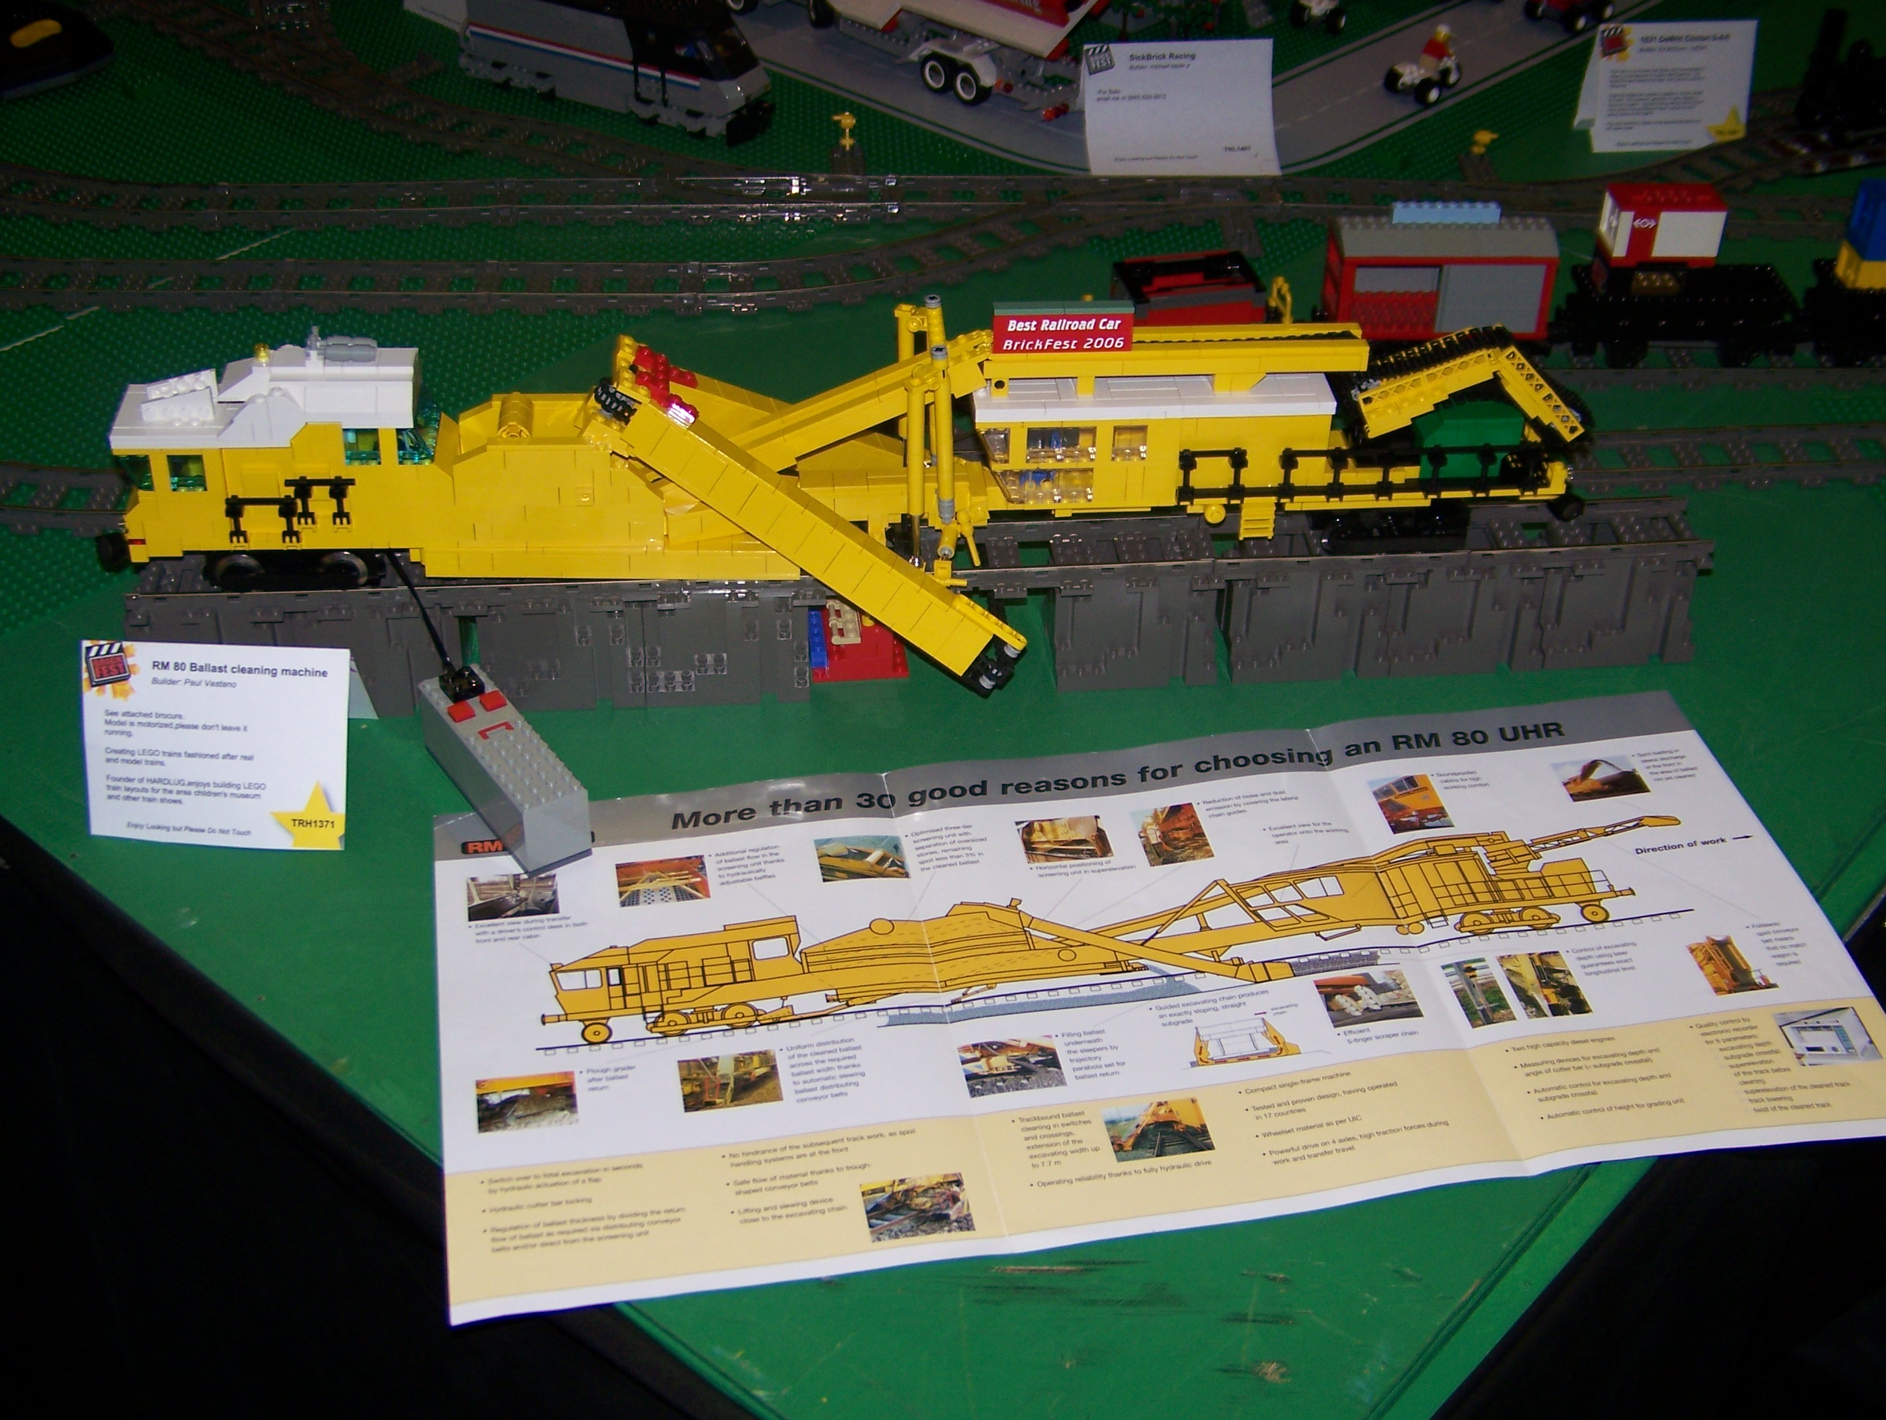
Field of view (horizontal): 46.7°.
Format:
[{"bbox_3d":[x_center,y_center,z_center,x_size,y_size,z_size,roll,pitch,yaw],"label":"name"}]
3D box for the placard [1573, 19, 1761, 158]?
[{"bbox_3d":[0.552,-0.480,1.667,0.124,0.092,0.047,-3,38,-7],"label":"placard"}]

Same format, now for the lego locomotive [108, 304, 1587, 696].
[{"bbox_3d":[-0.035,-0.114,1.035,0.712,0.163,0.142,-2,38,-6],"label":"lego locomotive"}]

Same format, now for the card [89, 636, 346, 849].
[{"bbox_3d":[-0.326,0.001,1.008,0.121,0.077,0.094,3,38,1],"label":"card"}]

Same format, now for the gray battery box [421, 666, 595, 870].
[{"bbox_3d":[-0.204,0.026,1.014,0.032,0.039,0.112,-22,44,-28],"label":"gray battery box"}]

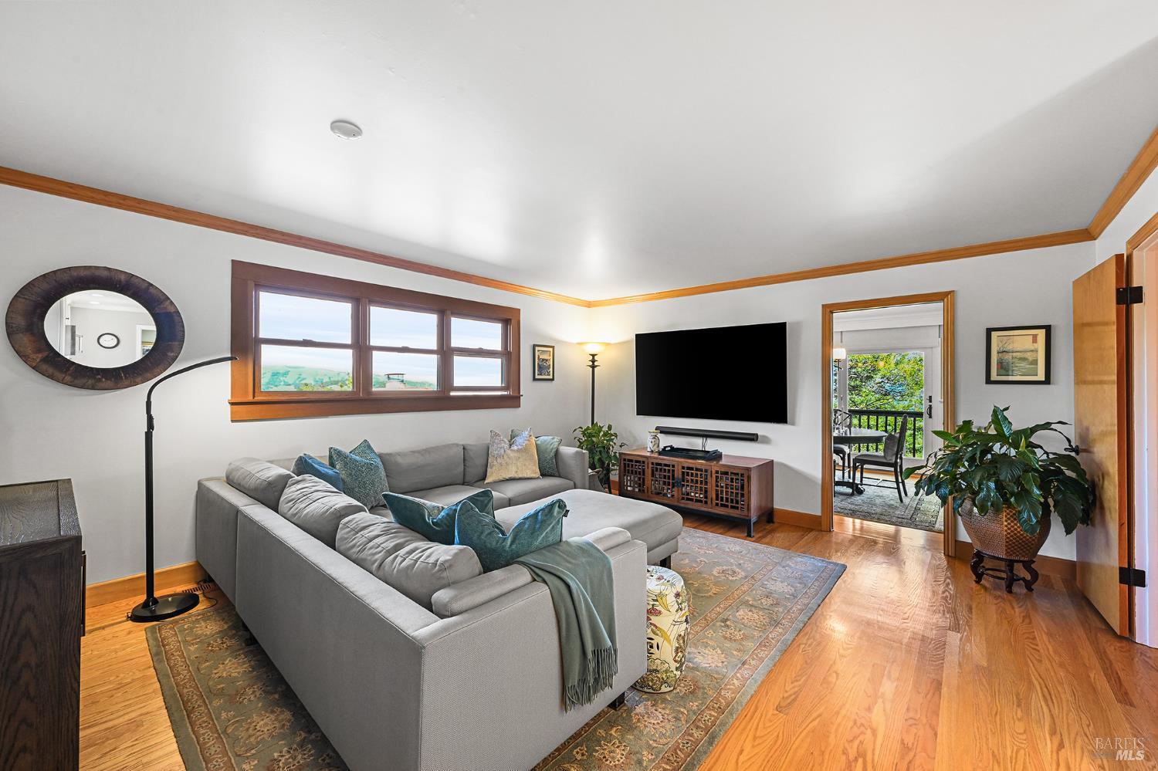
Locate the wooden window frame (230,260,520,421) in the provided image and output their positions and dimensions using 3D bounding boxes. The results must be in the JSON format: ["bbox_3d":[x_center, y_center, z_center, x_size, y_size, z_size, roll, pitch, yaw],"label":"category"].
[{"bbox_3d":[-1.537,-0.312,4.150,0.100,1.128,2.690,0,0,41],"label":"wooden window frame"}]

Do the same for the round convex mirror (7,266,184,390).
[{"bbox_3d":[-2.733,-0.324,2.597,0.065,0.703,0.705,0,0,40],"label":"round convex mirror"}]

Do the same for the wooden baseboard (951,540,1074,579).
[{"bbox_3d":[3.239,1.291,3.341,0.670,0.133,0.020,0,0,41],"label":"wooden baseboard"}]

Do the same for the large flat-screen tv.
[{"bbox_3d":[1.366,-0.124,4.907,1.711,0.979,0.050,0,2,40],"label":"large flat-screen tv"}]

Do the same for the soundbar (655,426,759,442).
[{"bbox_3d":[1.357,0.524,4.906,1.137,0.085,0.113,0,0,40],"label":"soundbar"}]

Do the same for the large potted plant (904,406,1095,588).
[{"bbox_3d":[2.907,0.760,3.189,0.981,1.238,0.840,0,0,40],"label":"large potted plant"}]

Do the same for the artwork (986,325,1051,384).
[{"bbox_3d":[3.294,-0.222,3.382,0.348,0.433,0.025,0,0,40],"label":"artwork"}]

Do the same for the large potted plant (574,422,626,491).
[{"bbox_3d":[0.231,0.894,5.310,0.540,0.880,0.540,0,0,0],"label":"large potted plant"}]

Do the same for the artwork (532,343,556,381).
[{"bbox_3d":[-0.417,-0.264,5.348,0.025,0.429,0.357,0,0,40],"label":"artwork"}]

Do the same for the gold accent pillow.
[{"bbox_3d":[-0.653,0.698,4.420,0.520,0.500,0.160,0,-16,-25],"label":"gold accent pillow"}]

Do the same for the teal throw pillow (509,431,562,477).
[{"bbox_3d":[-0.439,0.708,4.600,0.500,0.480,0.150,0,-15,12],"label":"teal throw pillow"}]

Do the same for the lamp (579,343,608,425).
[{"bbox_3d":[0.183,0.420,5.552,0.380,1.900,0.380,0,0,0],"label":"lamp"}]

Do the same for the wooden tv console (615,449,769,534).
[{"bbox_3d":[1.175,1.046,4.705,1.475,0.617,0.530,0,0,41],"label":"wooden tv console"}]

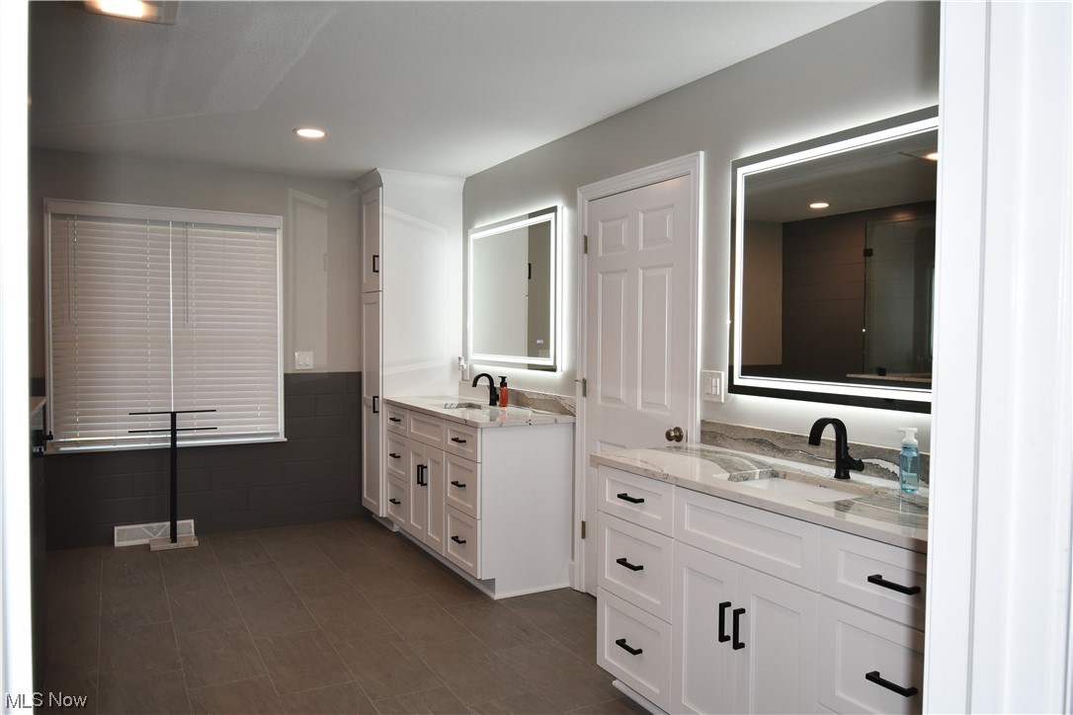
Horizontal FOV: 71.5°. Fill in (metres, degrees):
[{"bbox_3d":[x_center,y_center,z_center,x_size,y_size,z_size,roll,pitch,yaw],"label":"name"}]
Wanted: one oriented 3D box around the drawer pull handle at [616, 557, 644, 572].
[{"bbox_3d":[0.338,0.745,2.676,0.038,0.013,0.110,-1,2,-30],"label":"drawer pull handle"}]

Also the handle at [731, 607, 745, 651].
[{"bbox_3d":[0.594,0.789,2.166,0.034,0.113,0.012,-1,2,-29],"label":"handle"}]

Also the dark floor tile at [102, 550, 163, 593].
[{"bbox_3d":[-2.302,1.229,4.247,0.294,0.010,0.595,-1,2,-30],"label":"dark floor tile"}]

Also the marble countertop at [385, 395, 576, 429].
[{"bbox_3d":[-0.419,0.322,4.581,0.574,0.032,1.531,0,2,-30],"label":"marble countertop"}]

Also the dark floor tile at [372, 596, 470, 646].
[{"bbox_3d":[-0.557,1.267,3.583,0.298,0.010,0.595,0,2,-30],"label":"dark floor tile"}]

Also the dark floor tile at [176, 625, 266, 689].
[{"bbox_3d":[-1.355,1.270,3.184,0.294,0.010,0.588,-1,2,-30],"label":"dark floor tile"}]

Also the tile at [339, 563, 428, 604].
[{"bbox_3d":[-0.850,1.250,4.098,0.298,0.010,0.595,0,2,-30],"label":"tile"}]

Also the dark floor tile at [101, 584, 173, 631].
[{"bbox_3d":[-2.008,1.248,3.730,0.294,0.010,0.588,-1,2,-30],"label":"dark floor tile"}]

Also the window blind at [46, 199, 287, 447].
[{"bbox_3d":[-2.365,-0.193,4.845,1.375,1.540,0.070,-1,2,-29],"label":"window blind"}]

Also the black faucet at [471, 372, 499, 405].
[{"bbox_3d":[-0.310,0.201,4.606,0.170,0.200,0.090,-1,2,-29],"label":"black faucet"}]

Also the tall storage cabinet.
[{"bbox_3d":[-0.912,-0.040,5.435,0.590,2.460,0.480,-1,2,-29],"label":"tall storage cabinet"}]

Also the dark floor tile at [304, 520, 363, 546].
[{"bbox_3d":[-1.432,1.209,5.122,0.294,0.010,0.588,-1,2,-30],"label":"dark floor tile"}]

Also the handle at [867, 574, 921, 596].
[{"bbox_3d":[0.837,0.534,1.747,0.034,0.012,0.110,-1,2,-29],"label":"handle"}]

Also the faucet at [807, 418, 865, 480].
[{"bbox_3d":[0.952,0.295,2.364,0.189,0.198,0.113,0,2,-30],"label":"faucet"}]

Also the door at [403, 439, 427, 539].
[{"bbox_3d":[-0.734,0.814,4.612,0.020,0.597,0.294,-1,2,-30],"label":"door"}]

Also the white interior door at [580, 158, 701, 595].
[{"bbox_3d":[0.468,0.207,3.594,0.050,2.110,0.890,-1,2,-30],"label":"white interior door"}]

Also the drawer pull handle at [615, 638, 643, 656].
[{"bbox_3d":[0.331,1.032,2.656,0.034,0.012,0.110,-1,2,-29],"label":"drawer pull handle"}]

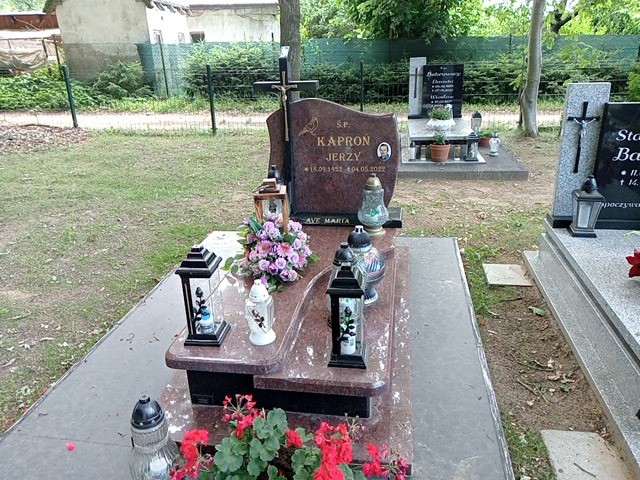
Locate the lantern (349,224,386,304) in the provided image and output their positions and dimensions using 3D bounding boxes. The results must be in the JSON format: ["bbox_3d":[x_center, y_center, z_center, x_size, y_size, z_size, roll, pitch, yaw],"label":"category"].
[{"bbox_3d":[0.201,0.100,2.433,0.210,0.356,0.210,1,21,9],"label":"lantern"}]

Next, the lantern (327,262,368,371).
[{"bbox_3d":[0.107,0.270,1.942,0.144,0.396,0.144,1,21,9],"label":"lantern"}]

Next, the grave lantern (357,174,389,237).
[{"bbox_3d":[0.330,-0.224,3.175,0.187,0.368,0.187,1,21,9],"label":"grave lantern"}]

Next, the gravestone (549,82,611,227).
[{"bbox_3d":[1.677,-0.560,3.345,0.244,0.871,0.092,1,21,9],"label":"gravestone"}]

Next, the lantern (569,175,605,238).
[{"bbox_3d":[1.697,-0.220,3.305,0.165,0.373,0.170,1,21,9],"label":"lantern"}]

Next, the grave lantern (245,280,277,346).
[{"bbox_3d":[-0.235,0.275,2.045,0.119,0.256,0.119,1,21,9],"label":"grave lantern"}]

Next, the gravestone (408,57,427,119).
[{"bbox_3d":[1.445,-2.252,7.652,0.239,0.838,0.092,1,21,9],"label":"gravestone"}]

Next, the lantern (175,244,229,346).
[{"bbox_3d":[-0.459,0.205,2.030,0.144,0.395,0.144,1,21,9],"label":"lantern"}]

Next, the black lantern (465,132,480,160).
[{"bbox_3d":[1.689,-1.046,5.749,0.143,0.305,0.143,1,21,9],"label":"black lantern"}]

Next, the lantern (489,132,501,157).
[{"bbox_3d":[2.037,-1.118,6.011,0.122,0.259,0.122,1,21,9],"label":"lantern"}]

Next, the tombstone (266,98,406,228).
[{"bbox_3d":[0.087,-0.533,3.315,0.820,0.738,0.084,1,21,9],"label":"tombstone"}]

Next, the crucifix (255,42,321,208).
[{"bbox_3d":[-0.194,-0.660,3.257,0.392,1.037,0.084,1,21,9],"label":"crucifix"}]

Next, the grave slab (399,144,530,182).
[{"bbox_3d":[1.500,-1.060,6.405,1.596,0.094,2.156,1,21,9],"label":"grave slab"}]

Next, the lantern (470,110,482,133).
[{"bbox_3d":[2.188,-1.615,7.161,0.148,0.324,0.148,1,21,9],"label":"lantern"}]

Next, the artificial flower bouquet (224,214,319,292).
[{"bbox_3d":[-0.237,0.025,2.702,0.447,0.270,0.440,1,21,9],"label":"artificial flower bouquet"}]

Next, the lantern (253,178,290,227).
[{"bbox_3d":[-0.280,-0.194,3.157,0.187,0.366,0.199,1,21,9],"label":"lantern"}]

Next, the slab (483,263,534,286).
[{"bbox_3d":[1.237,0.244,3.424,0.266,0.035,0.334,1,21,9],"label":"slab"}]

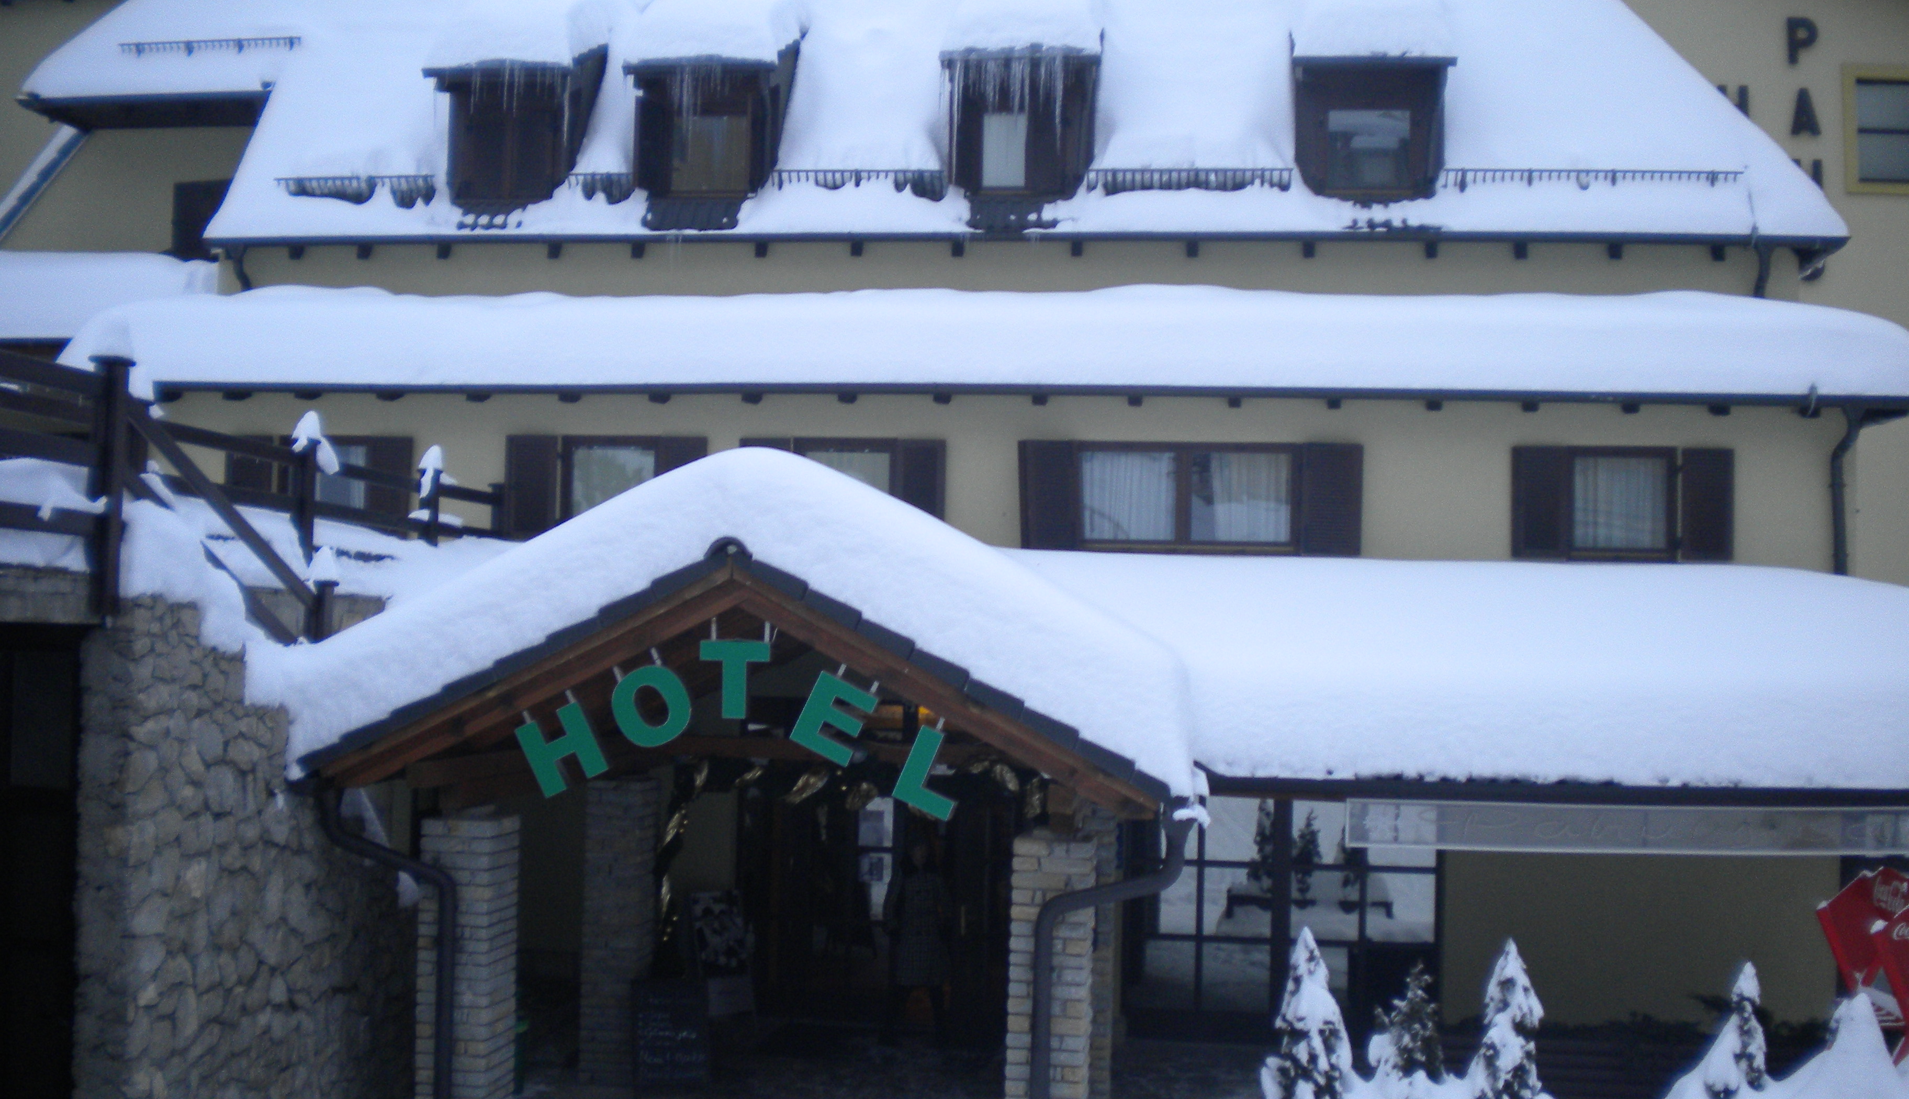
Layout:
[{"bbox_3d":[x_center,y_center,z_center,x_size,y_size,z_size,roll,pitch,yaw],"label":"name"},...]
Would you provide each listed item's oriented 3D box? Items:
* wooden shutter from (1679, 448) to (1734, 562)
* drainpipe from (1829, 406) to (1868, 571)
[{"bbox_3d":[6.339,-0.377,16.261,0.455,0.967,0.050,1,-3,7],"label":"wooden shutter"},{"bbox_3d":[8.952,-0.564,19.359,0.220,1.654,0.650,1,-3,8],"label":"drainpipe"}]

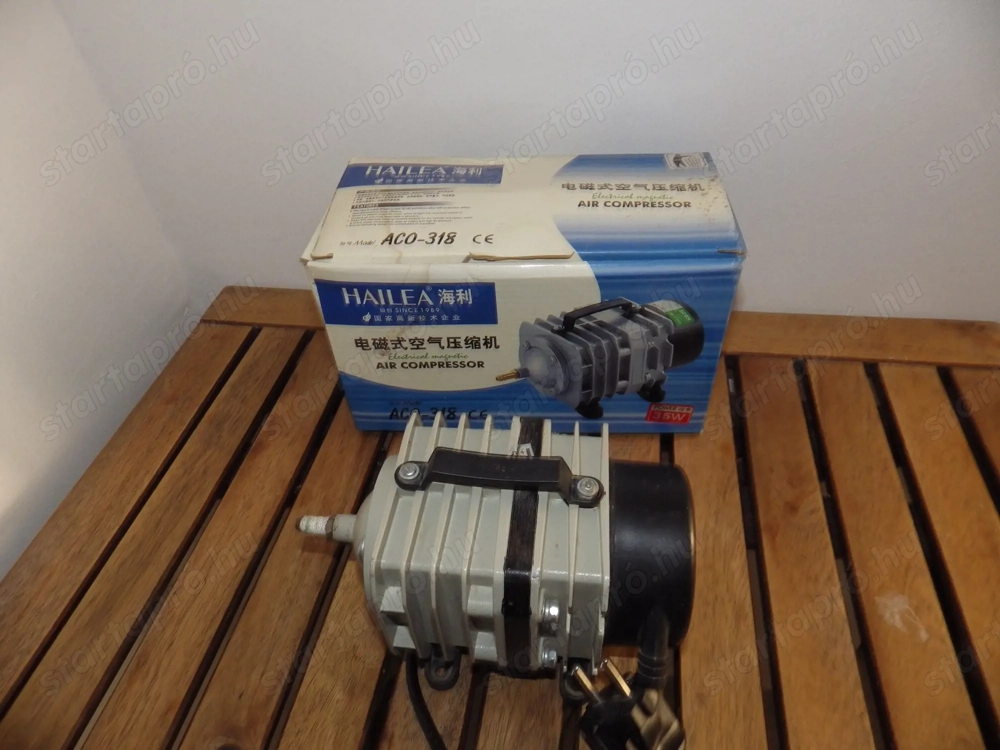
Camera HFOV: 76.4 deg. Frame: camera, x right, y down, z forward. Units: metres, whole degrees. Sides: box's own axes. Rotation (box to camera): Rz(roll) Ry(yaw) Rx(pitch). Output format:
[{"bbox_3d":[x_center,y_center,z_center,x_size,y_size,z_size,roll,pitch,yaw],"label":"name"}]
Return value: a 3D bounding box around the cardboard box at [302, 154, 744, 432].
[{"bbox_3d":[0.020,-0.060,0.481,0.265,0.158,0.133,0,45,5],"label":"cardboard box"}]

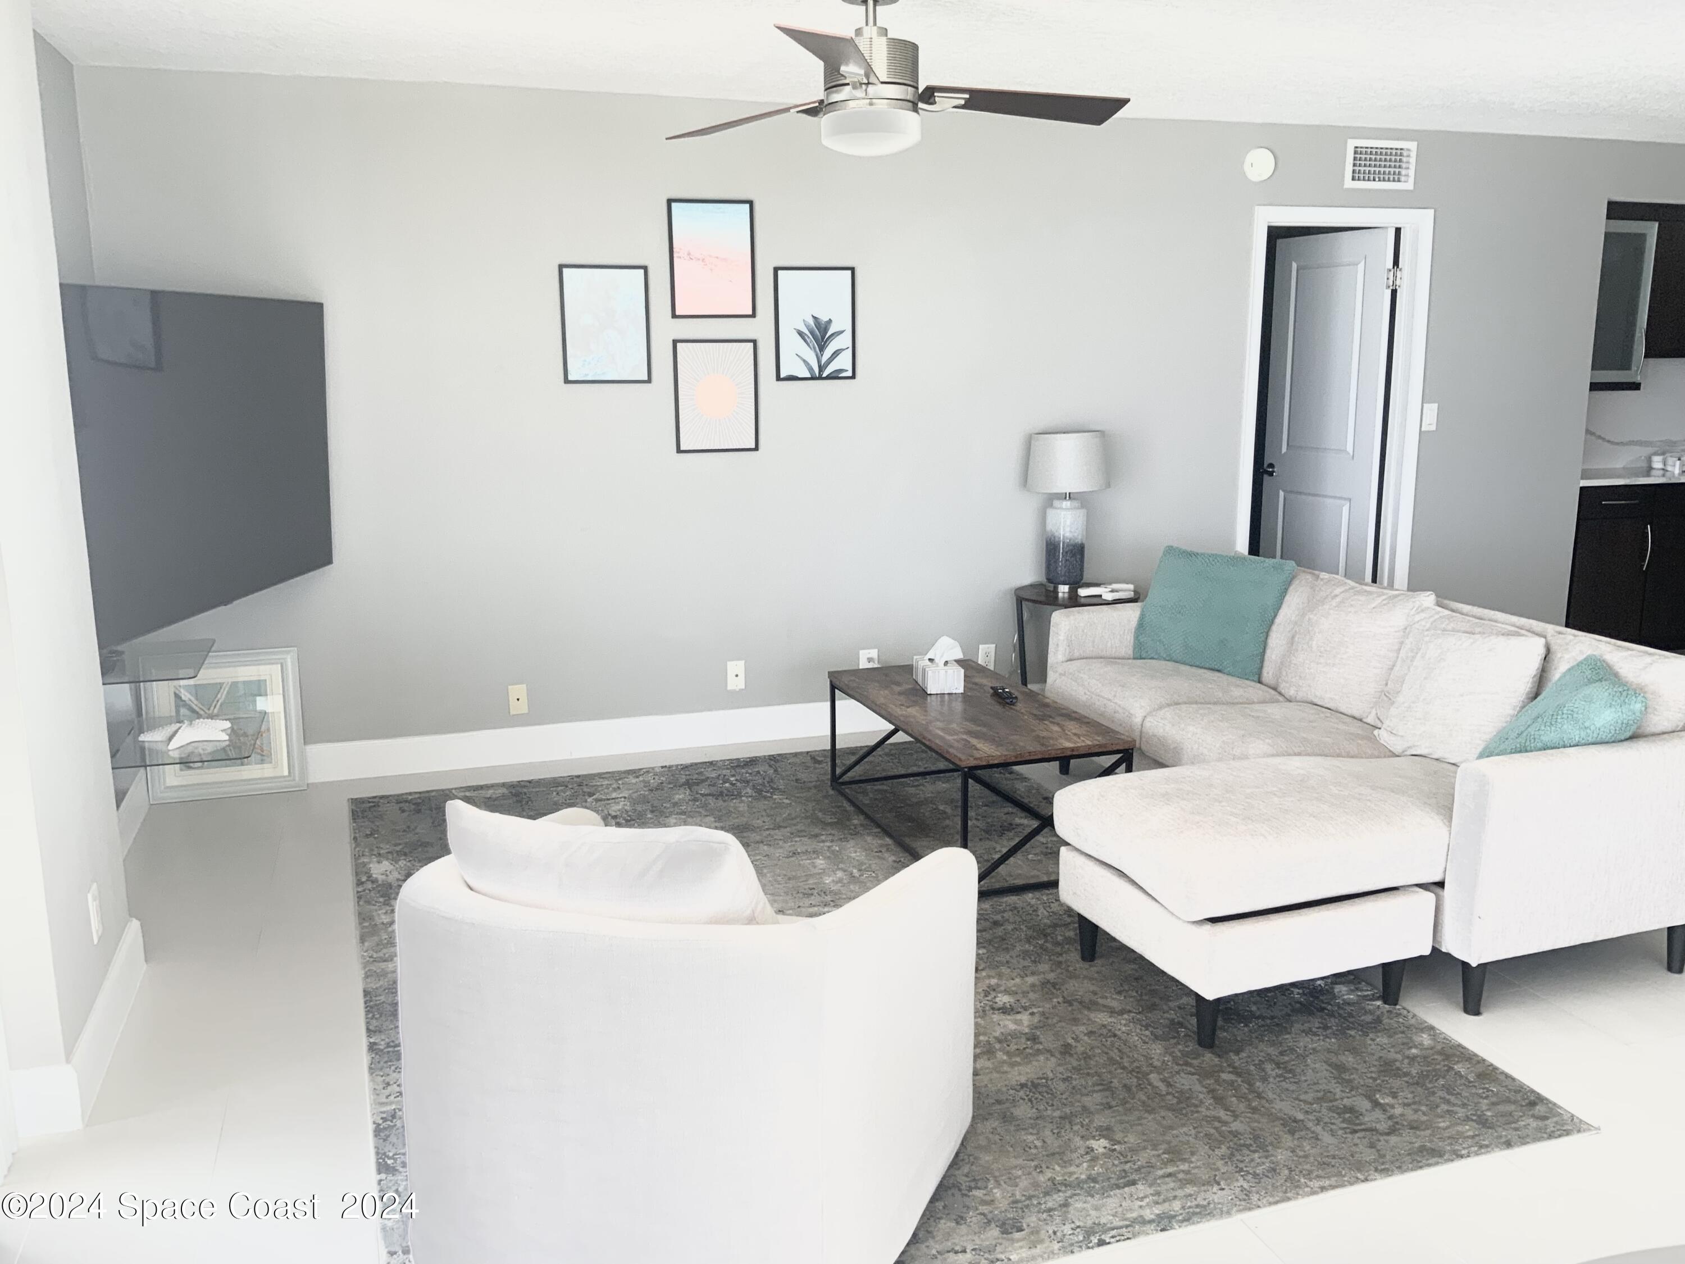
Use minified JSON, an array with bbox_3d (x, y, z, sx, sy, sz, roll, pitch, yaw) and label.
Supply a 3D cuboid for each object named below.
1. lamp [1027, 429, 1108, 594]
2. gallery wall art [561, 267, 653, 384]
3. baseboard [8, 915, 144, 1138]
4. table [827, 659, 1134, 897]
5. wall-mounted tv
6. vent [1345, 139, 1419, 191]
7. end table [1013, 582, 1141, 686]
[{"bbox_3d":[0.891,-0.475,5.624,0.328,0.634,0.328,0,11,0],"label":"lamp"},{"bbox_3d":[-0.865,-1.121,5.160,0.319,0.420,0.022,-4,12,-17],"label":"gallery wall art"},{"bbox_3d":[-1.718,0.865,3.214,0.117,0.140,0.820,-4,12,-17],"label":"baseboard"},{"bbox_3d":[0.405,0.433,4.551,0.553,0.415,1.135,-4,12,-19],"label":"table"},{"bbox_3d":[-1.828,-0.519,4.077,0.060,0.886,1.537,2,11,3],"label":"wall-mounted tv"},{"bbox_3d":[2.301,-1.993,6.029,0.354,0.198,0.020,-4,12,-17],"label":"vent"},{"bbox_3d":[0.937,0.131,5.679,0.492,0.578,0.492,-4,12,-17],"label":"end table"}]

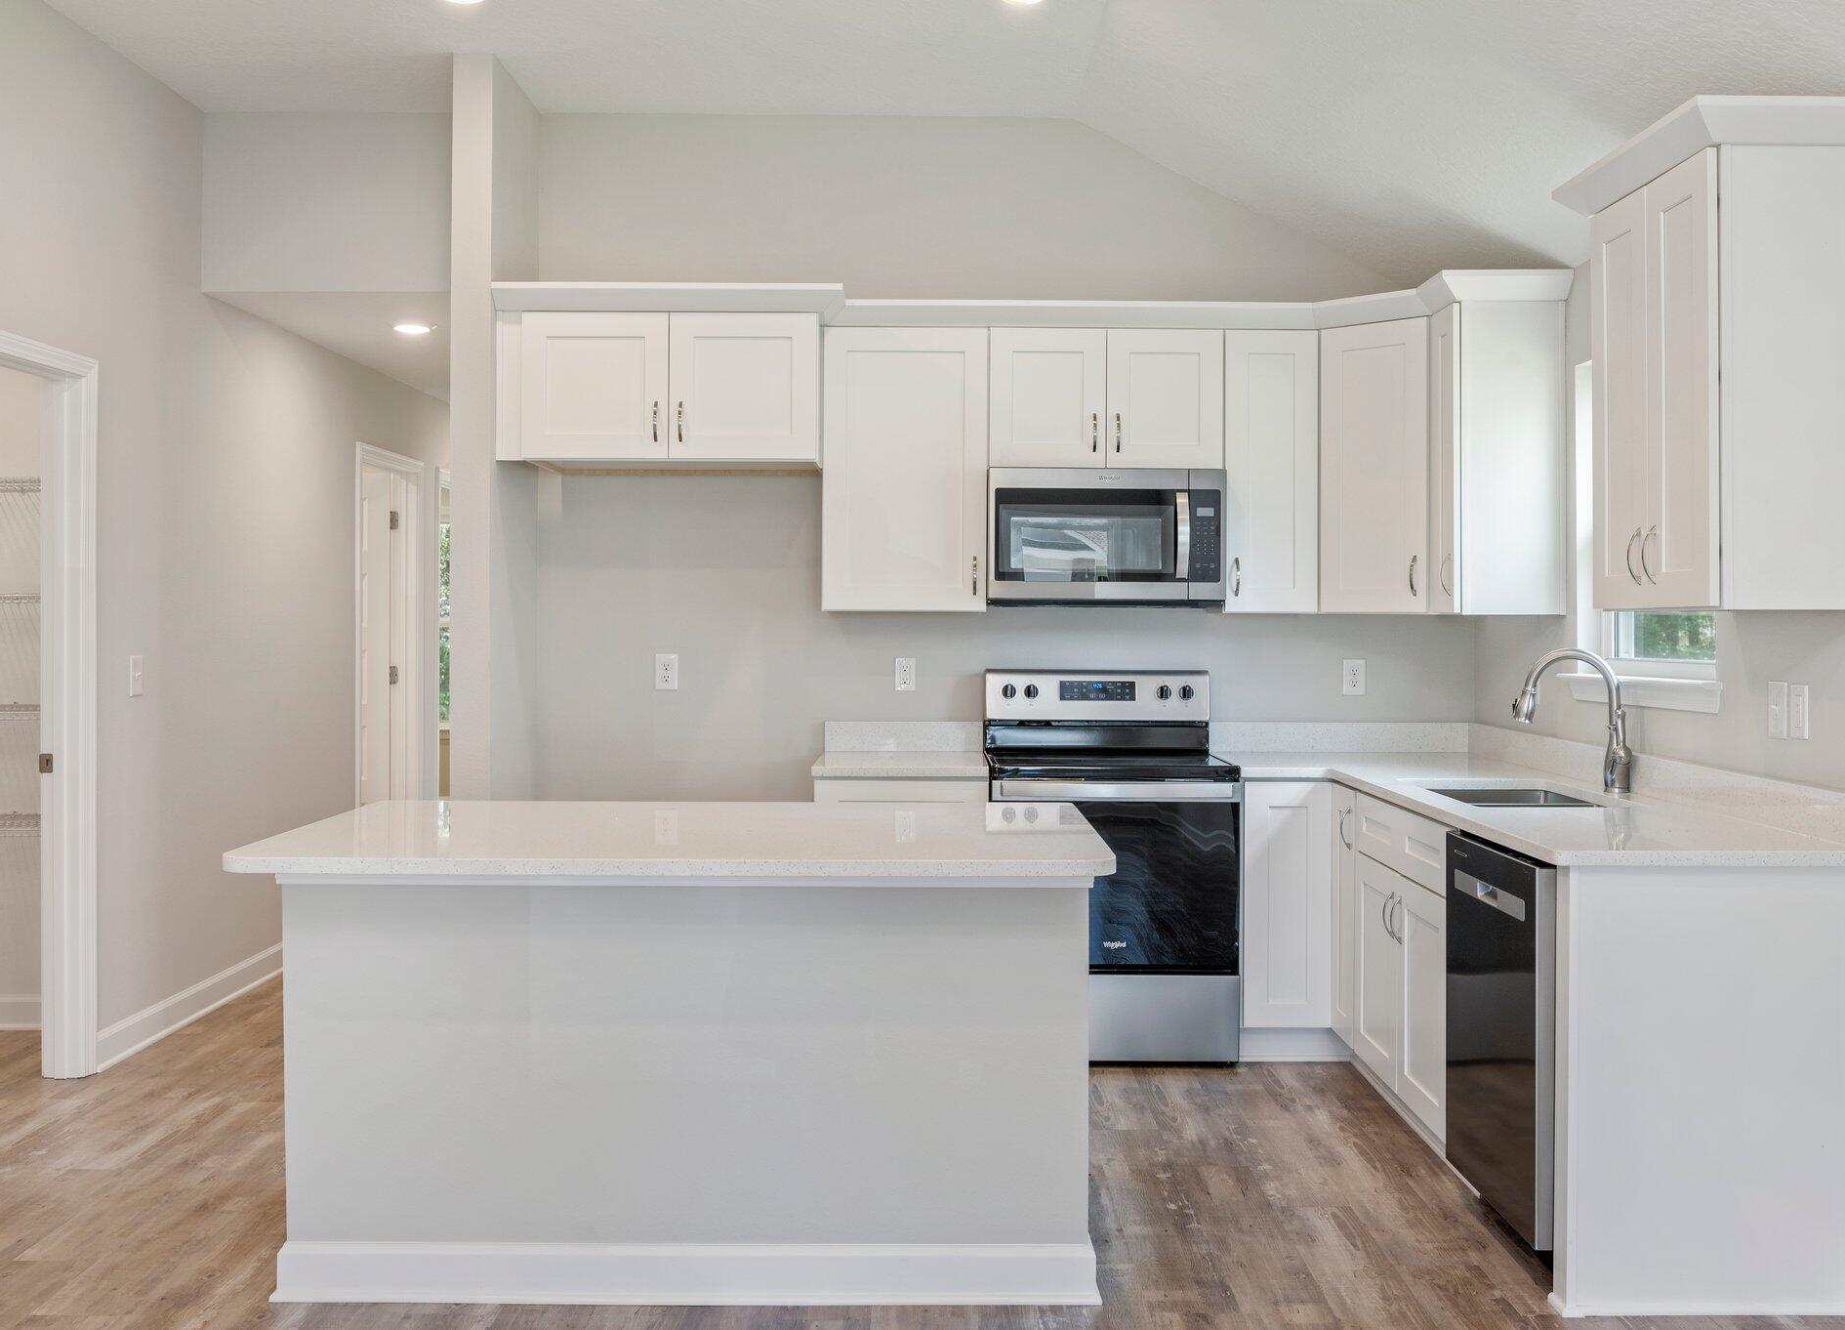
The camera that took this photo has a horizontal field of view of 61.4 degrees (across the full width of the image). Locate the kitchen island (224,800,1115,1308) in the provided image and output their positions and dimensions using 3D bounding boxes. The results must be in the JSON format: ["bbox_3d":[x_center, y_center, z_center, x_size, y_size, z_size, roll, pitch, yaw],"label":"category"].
[{"bbox_3d":[-0.475,0.803,3.371,1.687,0.917,0.879,0,2,0],"label":"kitchen island"}]

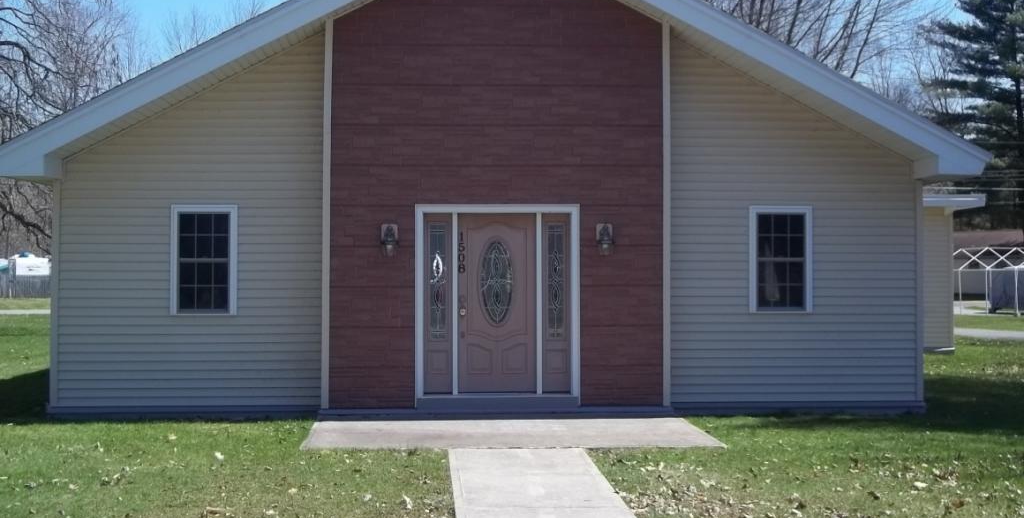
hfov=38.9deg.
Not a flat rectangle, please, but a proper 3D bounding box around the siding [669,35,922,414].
[{"bbox_3d":[3.265,-0.422,16.798,2.961,4.281,0.150,0,0,-4],"label":"siding"}]

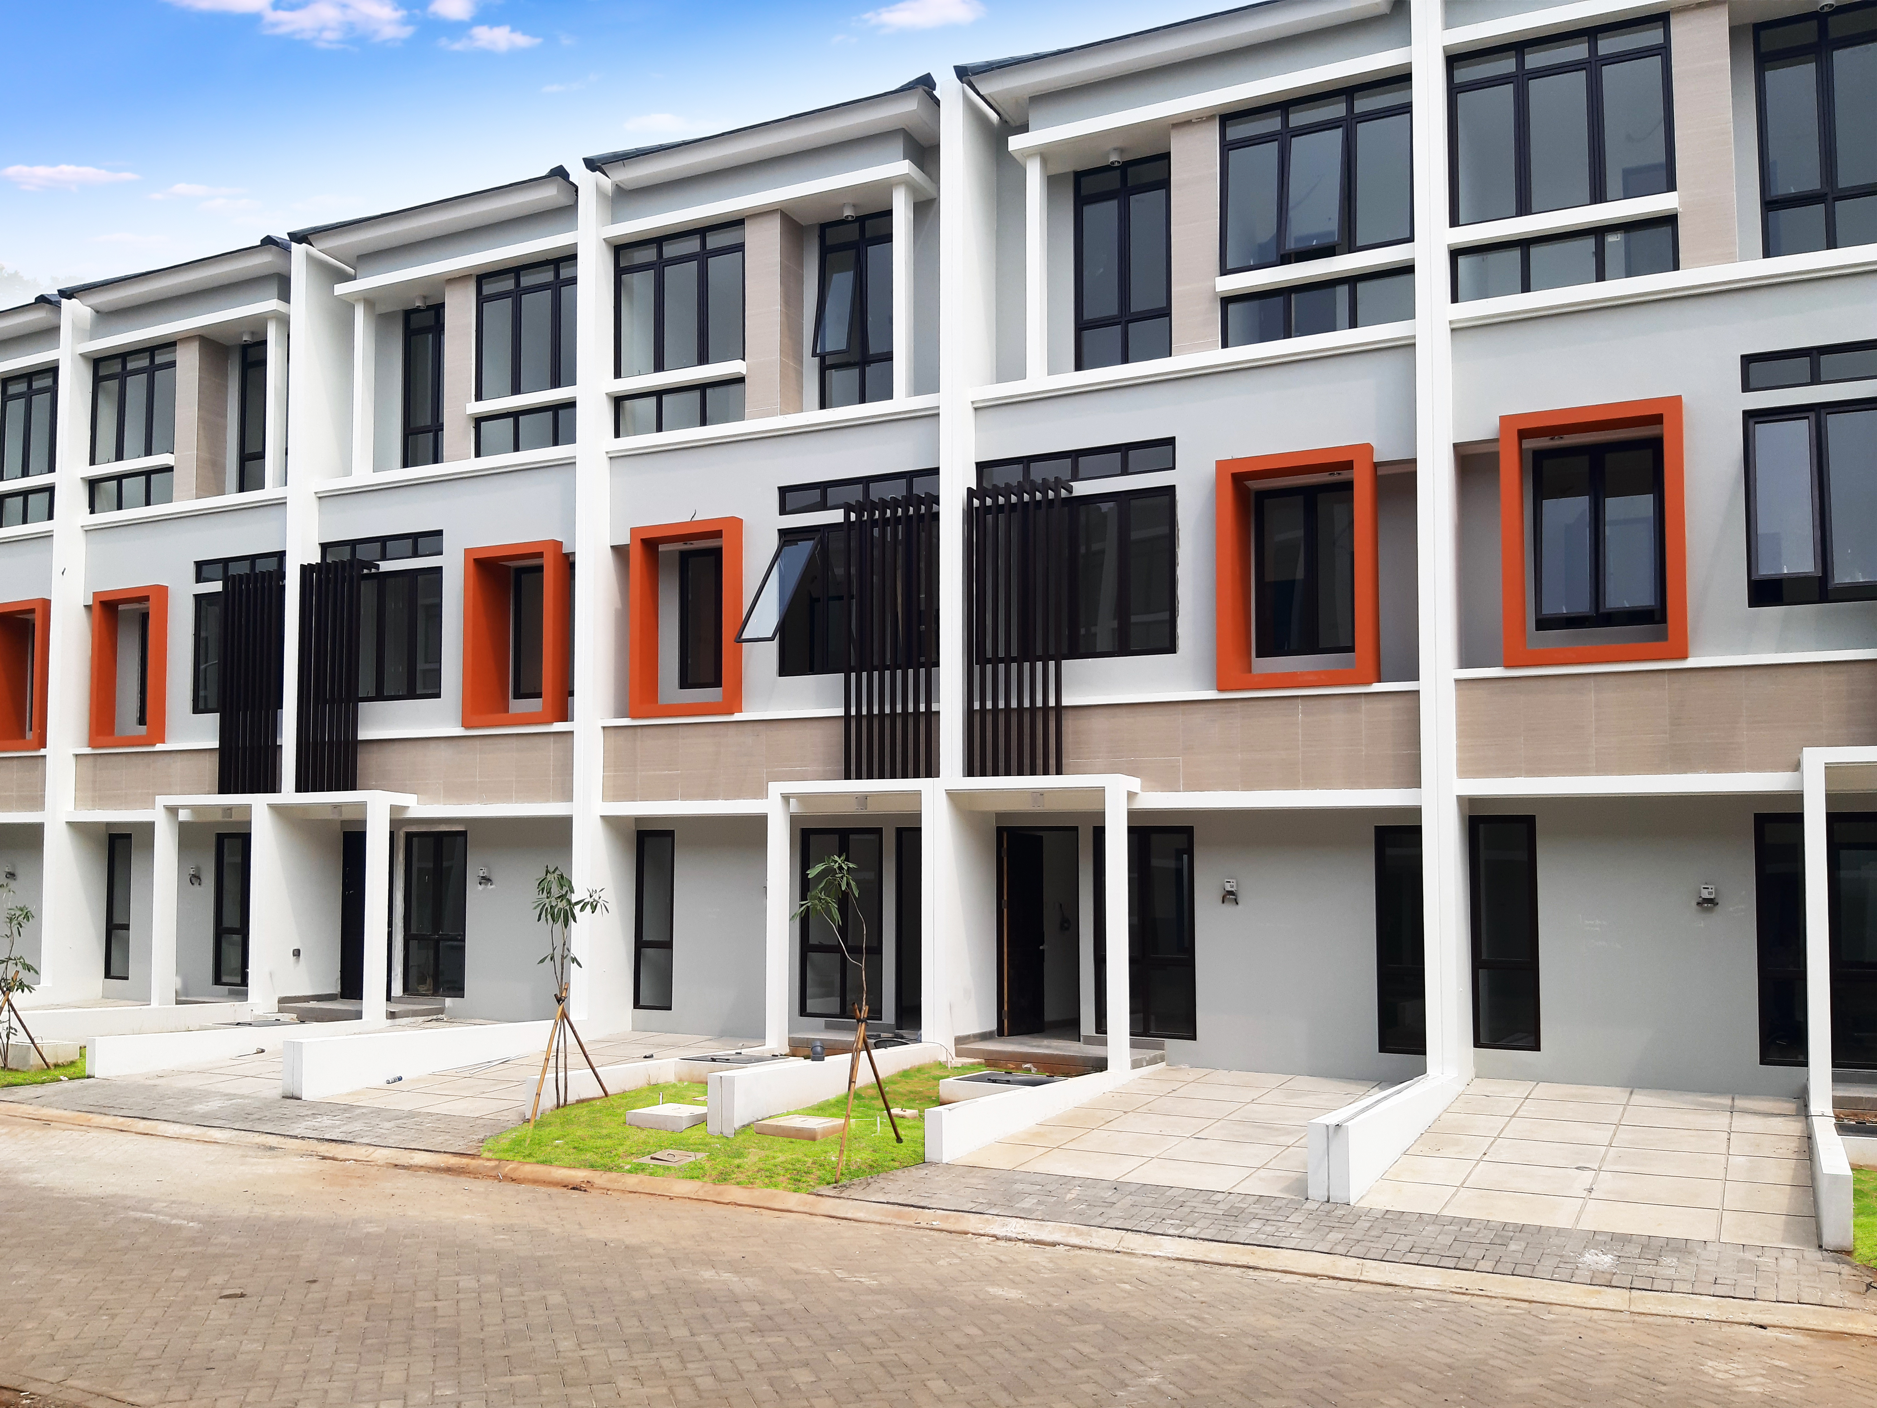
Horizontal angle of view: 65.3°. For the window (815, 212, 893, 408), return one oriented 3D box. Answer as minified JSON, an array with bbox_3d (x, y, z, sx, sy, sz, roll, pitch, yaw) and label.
[{"bbox_3d":[-0.945,-4.603,17.215,1.042,2.234,0.137,-2,-4,26],"label":"window"}]

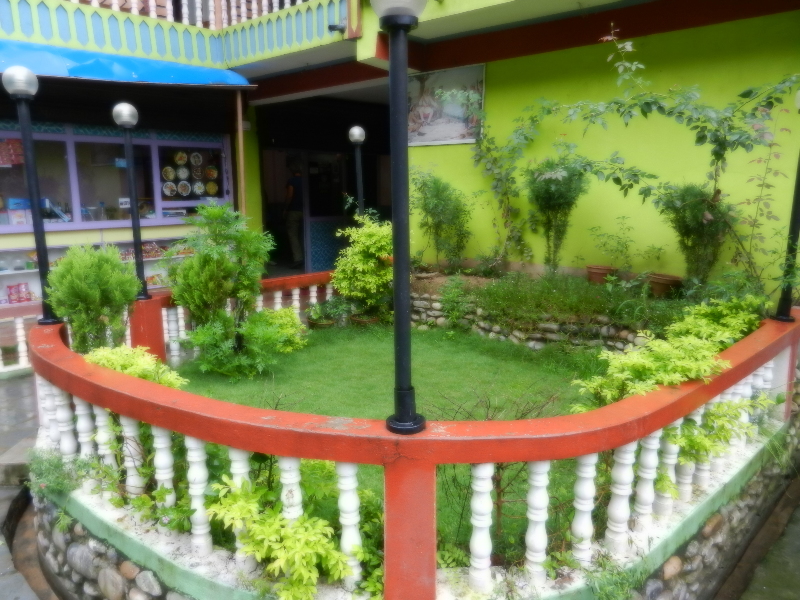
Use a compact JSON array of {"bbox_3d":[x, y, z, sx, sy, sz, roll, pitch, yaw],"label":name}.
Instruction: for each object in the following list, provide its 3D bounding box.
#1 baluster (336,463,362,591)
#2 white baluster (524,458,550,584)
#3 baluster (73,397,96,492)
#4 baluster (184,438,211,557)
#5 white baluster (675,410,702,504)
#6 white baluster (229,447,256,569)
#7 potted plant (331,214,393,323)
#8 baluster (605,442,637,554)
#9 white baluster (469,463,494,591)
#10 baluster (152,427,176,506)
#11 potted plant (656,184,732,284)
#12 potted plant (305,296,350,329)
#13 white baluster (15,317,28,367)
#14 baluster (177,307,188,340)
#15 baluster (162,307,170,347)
[{"bbox_3d":[-0.166,0.747,1.900,0.072,0.458,0.072,-2,11,-6],"label":"baluster"},{"bbox_3d":[0.451,0.699,1.900,0.077,0.445,0.077,2,11,14],"label":"white baluster"},{"bbox_3d":[-1.366,0.597,2.523,0.077,0.445,0.077,-6,12,-29],"label":"baluster"},{"bbox_3d":[-0.704,0.690,2.020,0.072,0.456,0.072,-5,12,-21],"label":"baluster"},{"bbox_3d":[1.270,0.687,2.530,0.072,0.449,0.072,5,13,28],"label":"white baluster"},{"bbox_3d":[-0.568,0.731,2.086,0.082,0.484,0.082,0,10,0],"label":"white baluster"},{"bbox_3d":[-0.328,-0.283,5.495,0.668,1.058,0.630,-1,10,-3],"label":"potted plant"},{"bbox_3d":[0.789,0.710,2.070,0.072,0.448,0.072,4,12,22],"label":"baluster"},{"bbox_3d":[0.277,0.747,1.961,0.082,0.484,0.082,0,10,0],"label":"white baluster"},{"bbox_3d":[-0.888,0.656,2.186,0.077,0.445,0.077,-5,11,-23],"label":"baluster"},{"bbox_3d":[2.946,-0.647,5.800,0.662,1.026,0.662,5,13,26],"label":"potted plant"},{"bbox_3d":[-0.709,0.127,5.650,0.446,0.311,0.446,-2,11,-7],"label":"potted plant"},{"bbox_3d":[-3.619,0.394,5.510,0.082,0.460,0.082,0,10,0],"label":"white baluster"},{"bbox_3d":[-2.193,0.174,5.807,0.077,0.445,0.077,-4,11,-21],"label":"baluster"},{"bbox_3d":[-2.313,0.198,5.682,0.077,0.445,0.077,-5,11,-22],"label":"baluster"}]

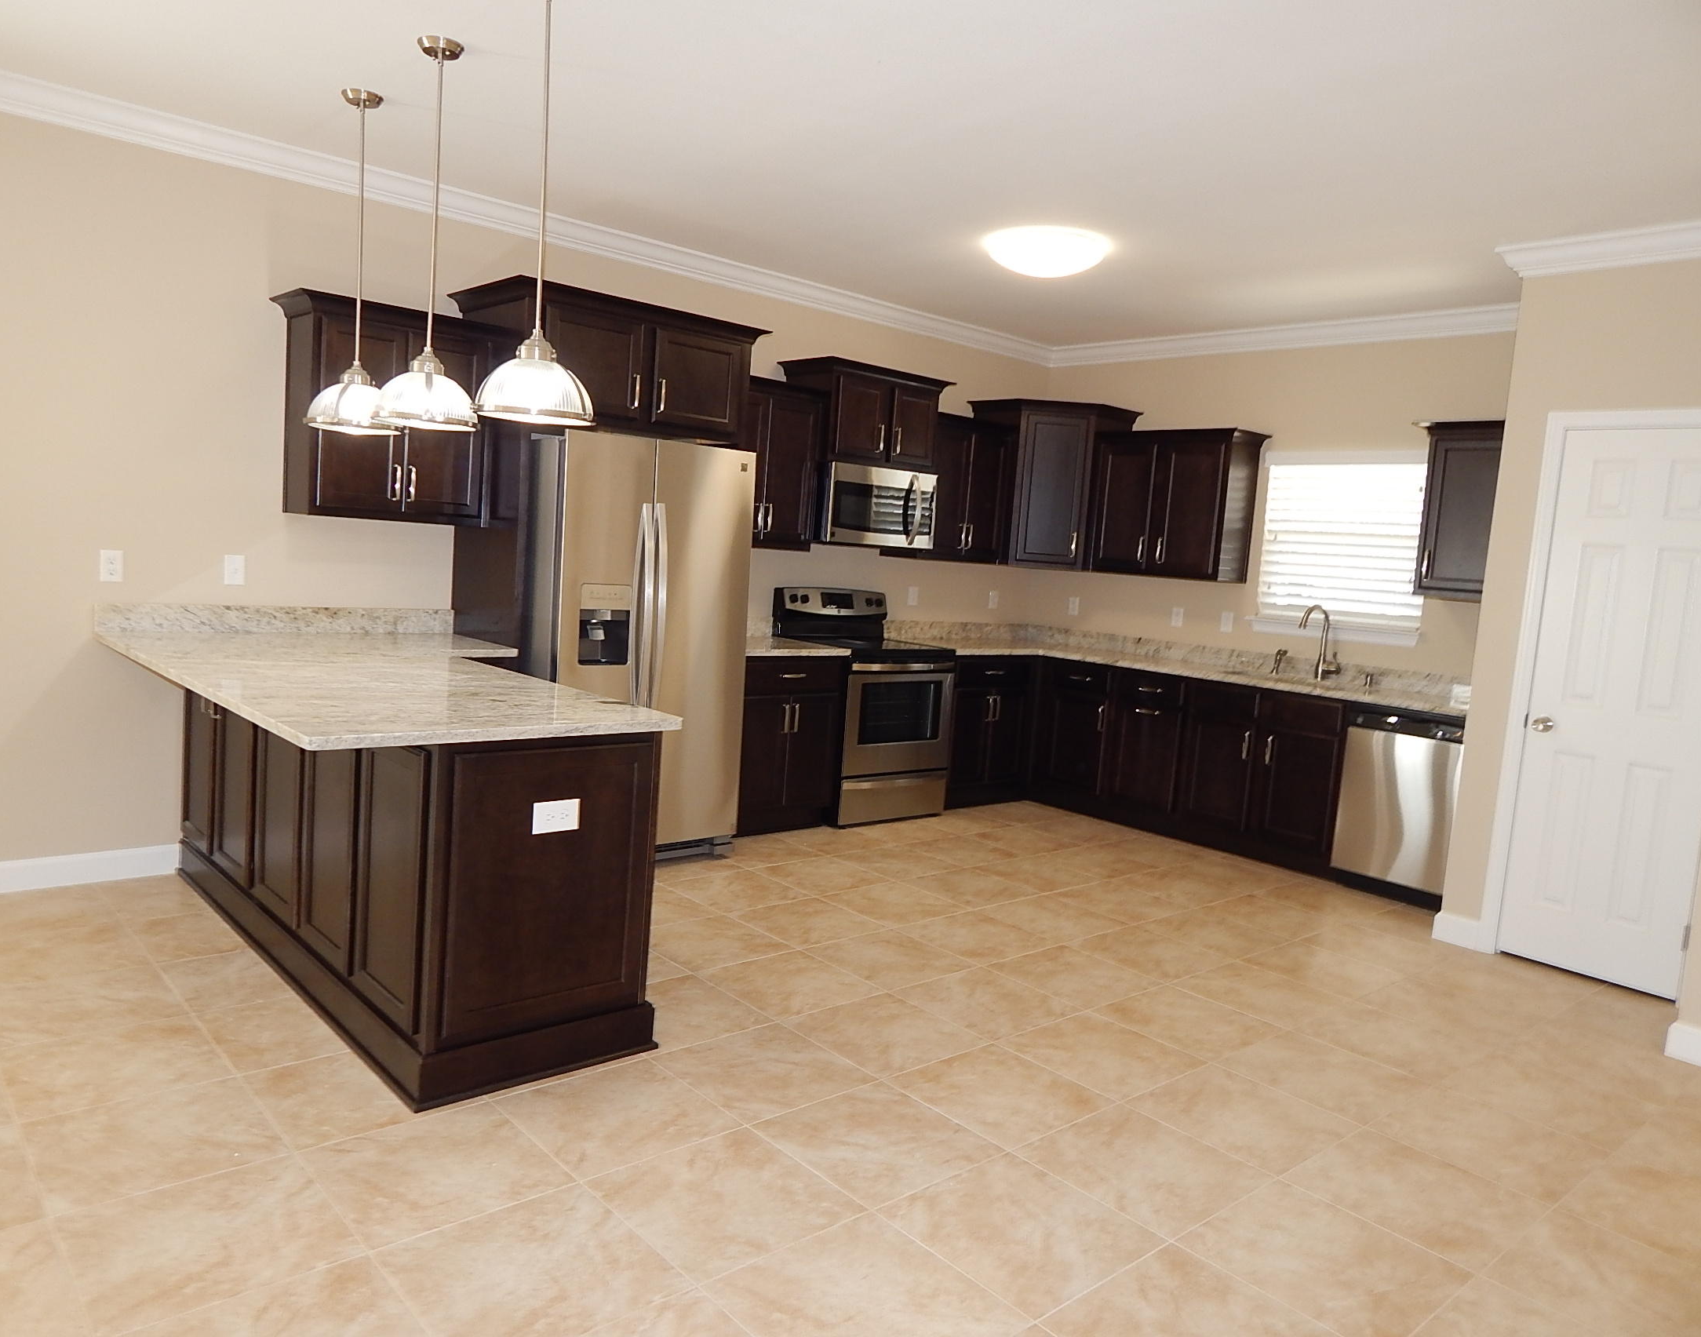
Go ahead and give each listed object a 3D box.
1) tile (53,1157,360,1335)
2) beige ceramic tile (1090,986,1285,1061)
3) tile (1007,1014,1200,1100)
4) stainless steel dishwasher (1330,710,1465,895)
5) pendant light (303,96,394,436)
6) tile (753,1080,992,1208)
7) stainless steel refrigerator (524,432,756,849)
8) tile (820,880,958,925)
[{"bbox_3d":[-1.247,1.103,2.300,0.450,0.010,0.450,-1,8,-42],"label":"tile"},{"bbox_3d":[1.081,1.135,3.803,0.447,0.010,0.447,-1,8,-42],"label":"beige ceramic tile"},{"bbox_3d":[0.740,1.134,3.480,0.450,0.010,0.450,-1,8,-42],"label":"tile"},{"bbox_3d":[2.713,0.610,5.530,0.600,0.820,0.600,-1,8,-42],"label":"stainless steel dishwasher"},{"bbox_3d":[-1.624,-1.329,3.900,0.320,1.083,0.320,-1,8,-42],"label":"pendant light"},{"bbox_3d":[0.066,1.145,2.871,0.450,0.010,0.450,-1,8,-42],"label":"tile"},{"bbox_3d":[-1.032,-0.078,5.105,0.909,1.770,0.775,-1,8,-42],"label":"stainless steel refrigerator"},{"bbox_3d":[0.176,0.964,4.810,0.447,0.010,0.447,-1,8,-42],"label":"tile"}]

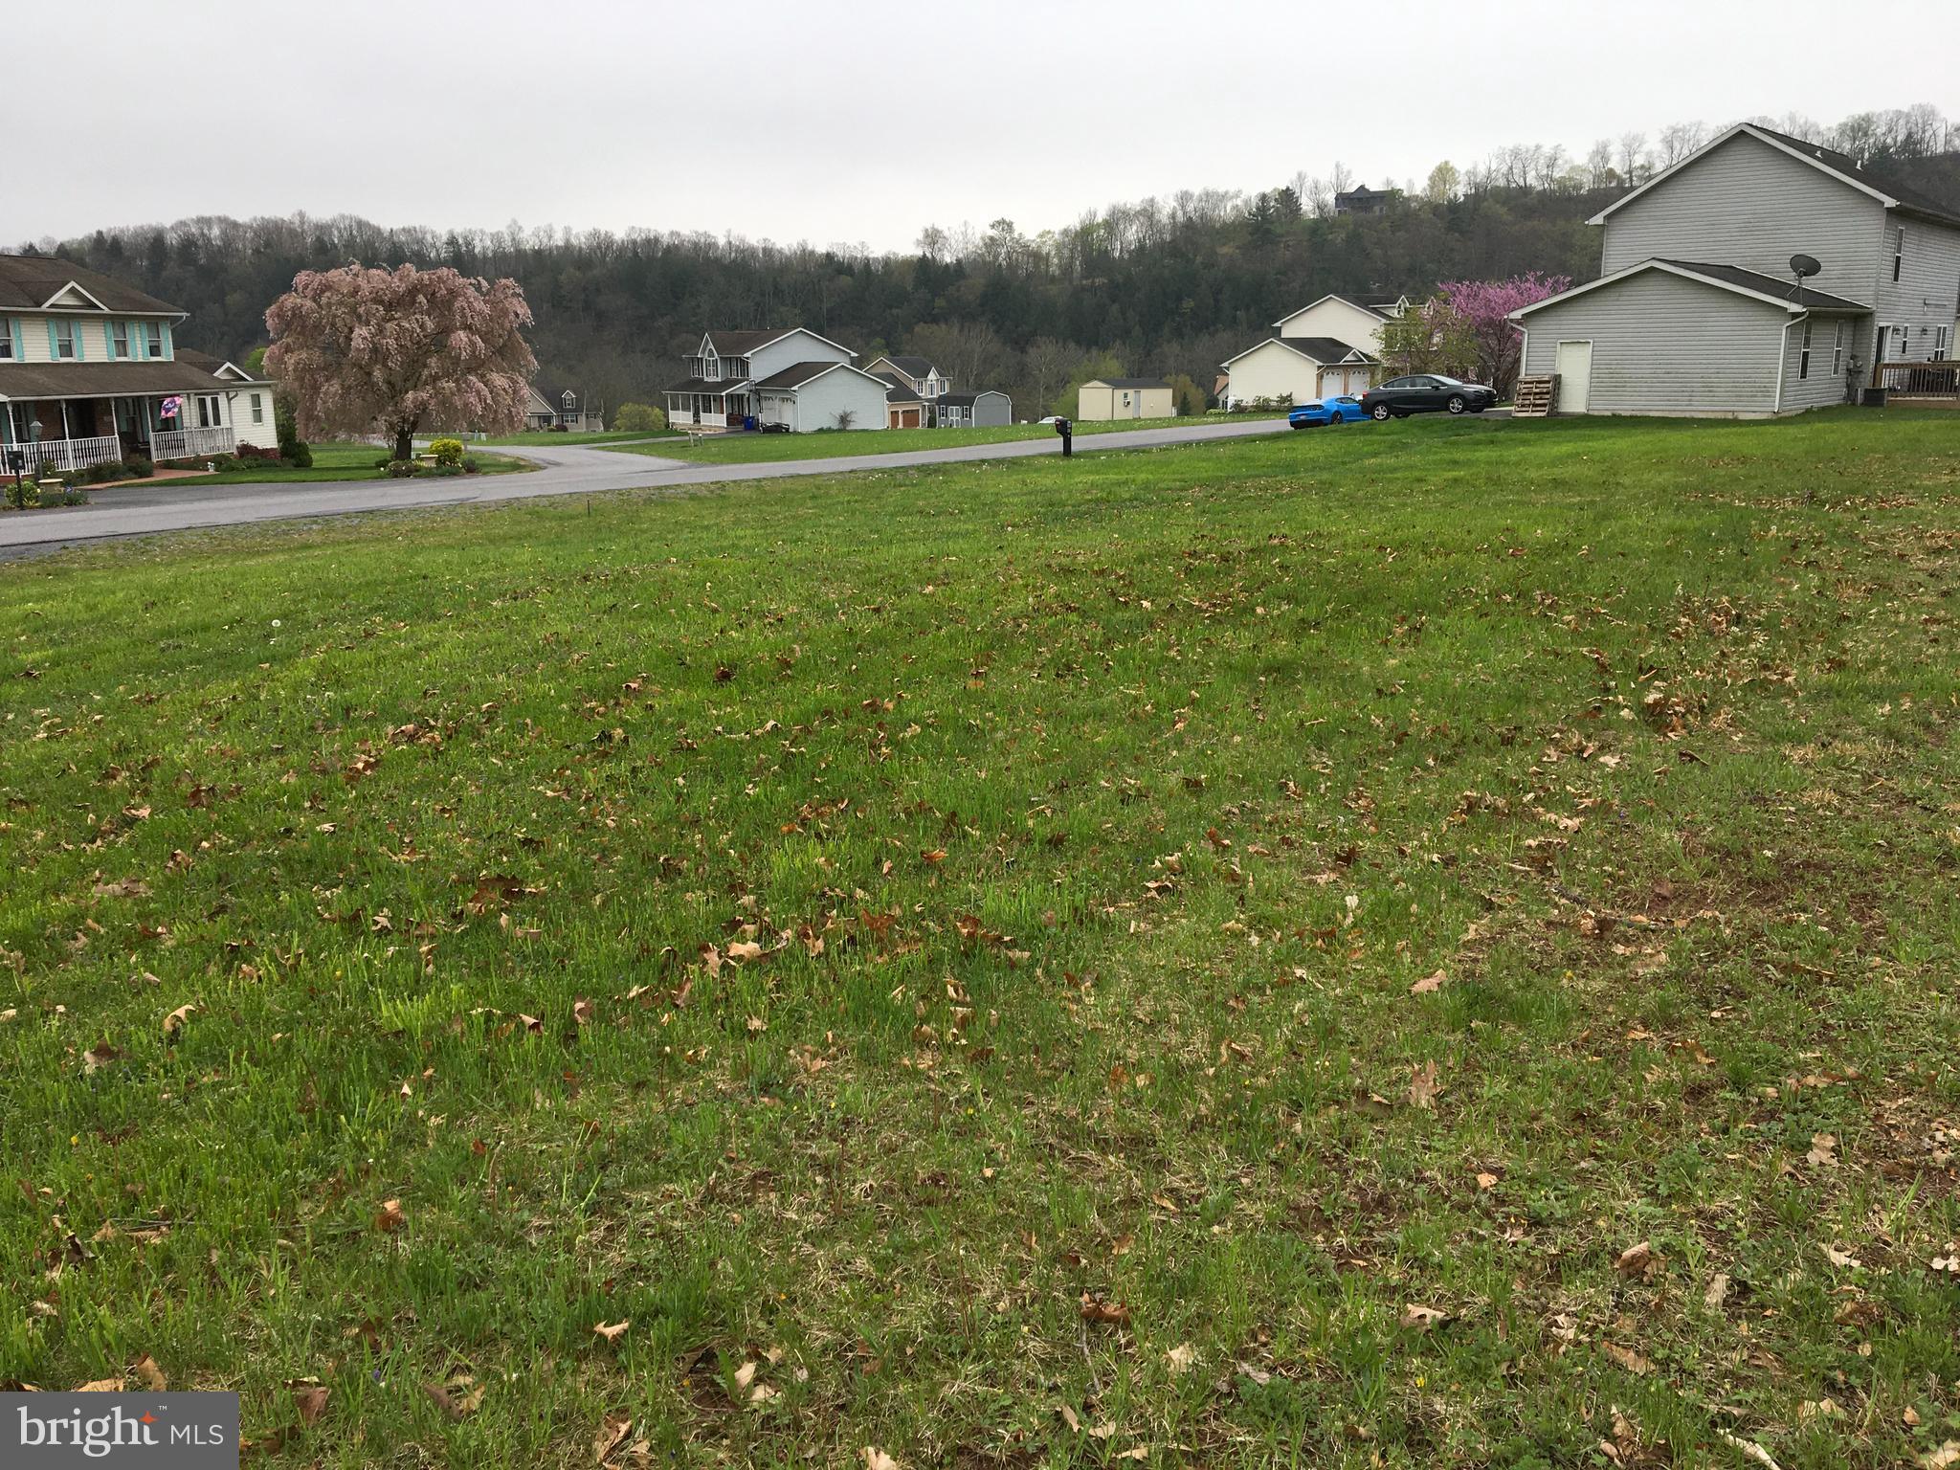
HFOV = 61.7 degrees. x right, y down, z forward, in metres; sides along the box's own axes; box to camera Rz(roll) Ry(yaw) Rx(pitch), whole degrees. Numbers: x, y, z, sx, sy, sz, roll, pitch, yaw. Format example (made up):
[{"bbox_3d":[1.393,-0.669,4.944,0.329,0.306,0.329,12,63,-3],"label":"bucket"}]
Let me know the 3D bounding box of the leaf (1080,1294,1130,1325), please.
[{"bbox_3d":[0.211,0.971,2.773,0.085,0.030,0.060,-2,12,4],"label":"leaf"}]

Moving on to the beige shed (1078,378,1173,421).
[{"bbox_3d":[12.125,-27.708,135.585,7.100,3.100,3.700,-12,17,-41],"label":"beige shed"}]

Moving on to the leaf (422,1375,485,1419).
[{"bbox_3d":[-0.839,1.055,2.615,0.090,0.030,0.075,-6,12,-16],"label":"leaf"}]

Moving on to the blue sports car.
[{"bbox_3d":[15.096,-13.849,70.377,1.920,1.340,4.780,9,16,37],"label":"blue sports car"}]

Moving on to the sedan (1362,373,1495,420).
[{"bbox_3d":[15.380,-11.639,56.343,4.650,1.460,1.820,3,13,39],"label":"sedan"}]

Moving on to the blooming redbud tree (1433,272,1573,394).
[{"bbox_3d":[22.877,-17.273,71.466,6.100,5.436,6.000,3,14,17],"label":"blooming redbud tree"}]

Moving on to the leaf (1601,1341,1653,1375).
[{"bbox_3d":[1.014,0.975,2.571,0.050,0.025,0.100,-12,15,-39],"label":"leaf"}]

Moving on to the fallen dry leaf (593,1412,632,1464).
[{"bbox_3d":[-0.557,1.067,2.491,0.050,0.025,0.100,0,12,14],"label":"fallen dry leaf"}]

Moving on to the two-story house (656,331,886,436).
[{"bbox_3d":[-15.438,-27.009,124.396,10.782,7.314,18.432,-9,15,-31],"label":"two-story house"}]

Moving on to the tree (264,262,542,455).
[{"bbox_3d":[-20.849,-13.465,59.534,9.200,6.947,9.000,-5,14,-18],"label":"tree"}]

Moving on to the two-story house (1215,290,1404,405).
[{"bbox_3d":[25.246,-26.445,113.315,9.196,7.583,17.749,11,17,41],"label":"two-story house"}]

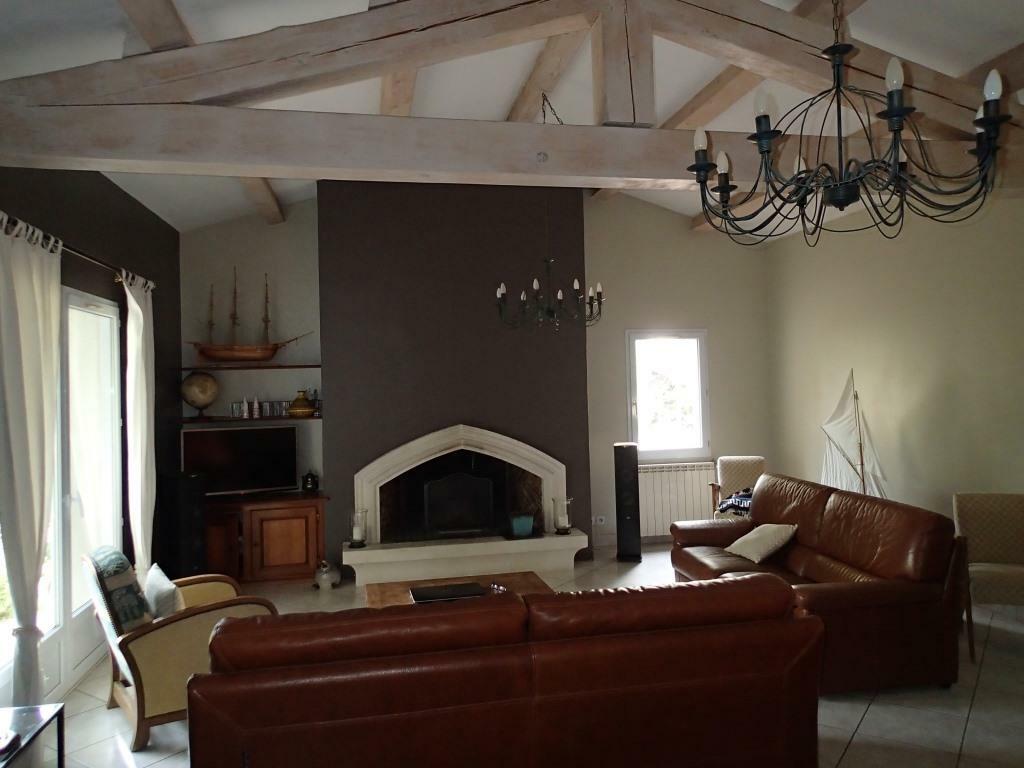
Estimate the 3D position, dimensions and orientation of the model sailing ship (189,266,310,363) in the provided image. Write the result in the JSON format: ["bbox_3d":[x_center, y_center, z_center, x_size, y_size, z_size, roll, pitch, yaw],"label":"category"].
[{"bbox_3d":[-2.246,-0.594,6.340,1.060,0.840,0.160,-1,0,-10],"label":"model sailing ship"}]

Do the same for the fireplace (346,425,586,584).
[{"bbox_3d":[-0.389,0.971,6.199,1.995,1.235,0.420,-1,0,-10],"label":"fireplace"}]

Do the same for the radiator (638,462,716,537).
[{"bbox_3d":[1.560,1.106,7.143,0.795,0.675,0.110,-1,0,-10],"label":"radiator"}]

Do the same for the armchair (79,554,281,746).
[{"bbox_3d":[-1.650,1.189,3.646,0.790,0.860,0.610,-2,1,-38],"label":"armchair"}]

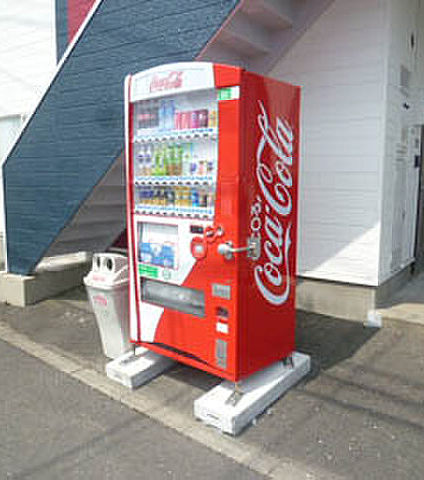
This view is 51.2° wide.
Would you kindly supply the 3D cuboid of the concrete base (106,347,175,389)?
[{"bbox_3d":[-0.334,0.856,3.339,0.258,0.094,0.991,5,9,34],"label":"concrete base"}]

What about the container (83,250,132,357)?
[{"bbox_3d":[-0.697,0.494,3.382,0.380,0.800,0.370,6,10,41],"label":"container"}]

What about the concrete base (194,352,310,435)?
[{"bbox_3d":[0.299,0.925,2.818,0.265,0.094,0.991,5,9,35],"label":"concrete base"}]

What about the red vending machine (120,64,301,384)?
[{"bbox_3d":[-0.009,-0.133,2.993,0.969,1.800,0.650,6,10,41],"label":"red vending machine"}]

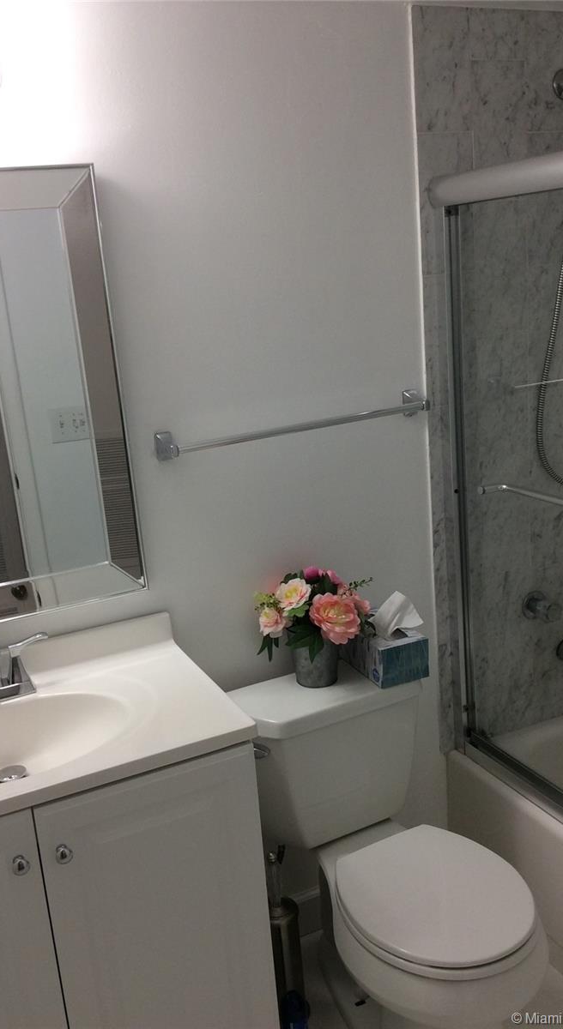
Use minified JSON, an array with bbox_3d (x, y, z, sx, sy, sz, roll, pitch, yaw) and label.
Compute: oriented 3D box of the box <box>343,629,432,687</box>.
[{"bbox_3d":[0.222,0.304,2.179,0.118,0.089,0.228,-11,16,-23],"label":"box"}]

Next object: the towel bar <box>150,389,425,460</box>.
[{"bbox_3d":[0.047,-0.192,2.069,0.645,0.060,0.075,-11,16,-23],"label":"towel bar"}]

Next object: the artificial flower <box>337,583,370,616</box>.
[{"bbox_3d":[0.162,0.191,2.128,0.060,0.070,0.074,7,19,38],"label":"artificial flower"}]

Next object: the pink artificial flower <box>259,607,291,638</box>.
[{"bbox_3d":[-0.016,0.232,2.034,0.068,0.066,0.060,-2,15,13],"label":"pink artificial flower"}]

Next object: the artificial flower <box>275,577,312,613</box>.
[{"bbox_3d":[0.025,0.172,2.040,0.076,0.068,0.060,-4,15,3],"label":"artificial flower"}]

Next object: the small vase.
[{"bbox_3d":[0.076,0.323,2.131,0.100,0.102,0.100,-5,15,1],"label":"small vase"}]

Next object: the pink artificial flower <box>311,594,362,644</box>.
[{"bbox_3d":[0.115,0.227,2.052,0.110,0.105,0.075,-6,15,-4],"label":"pink artificial flower"}]

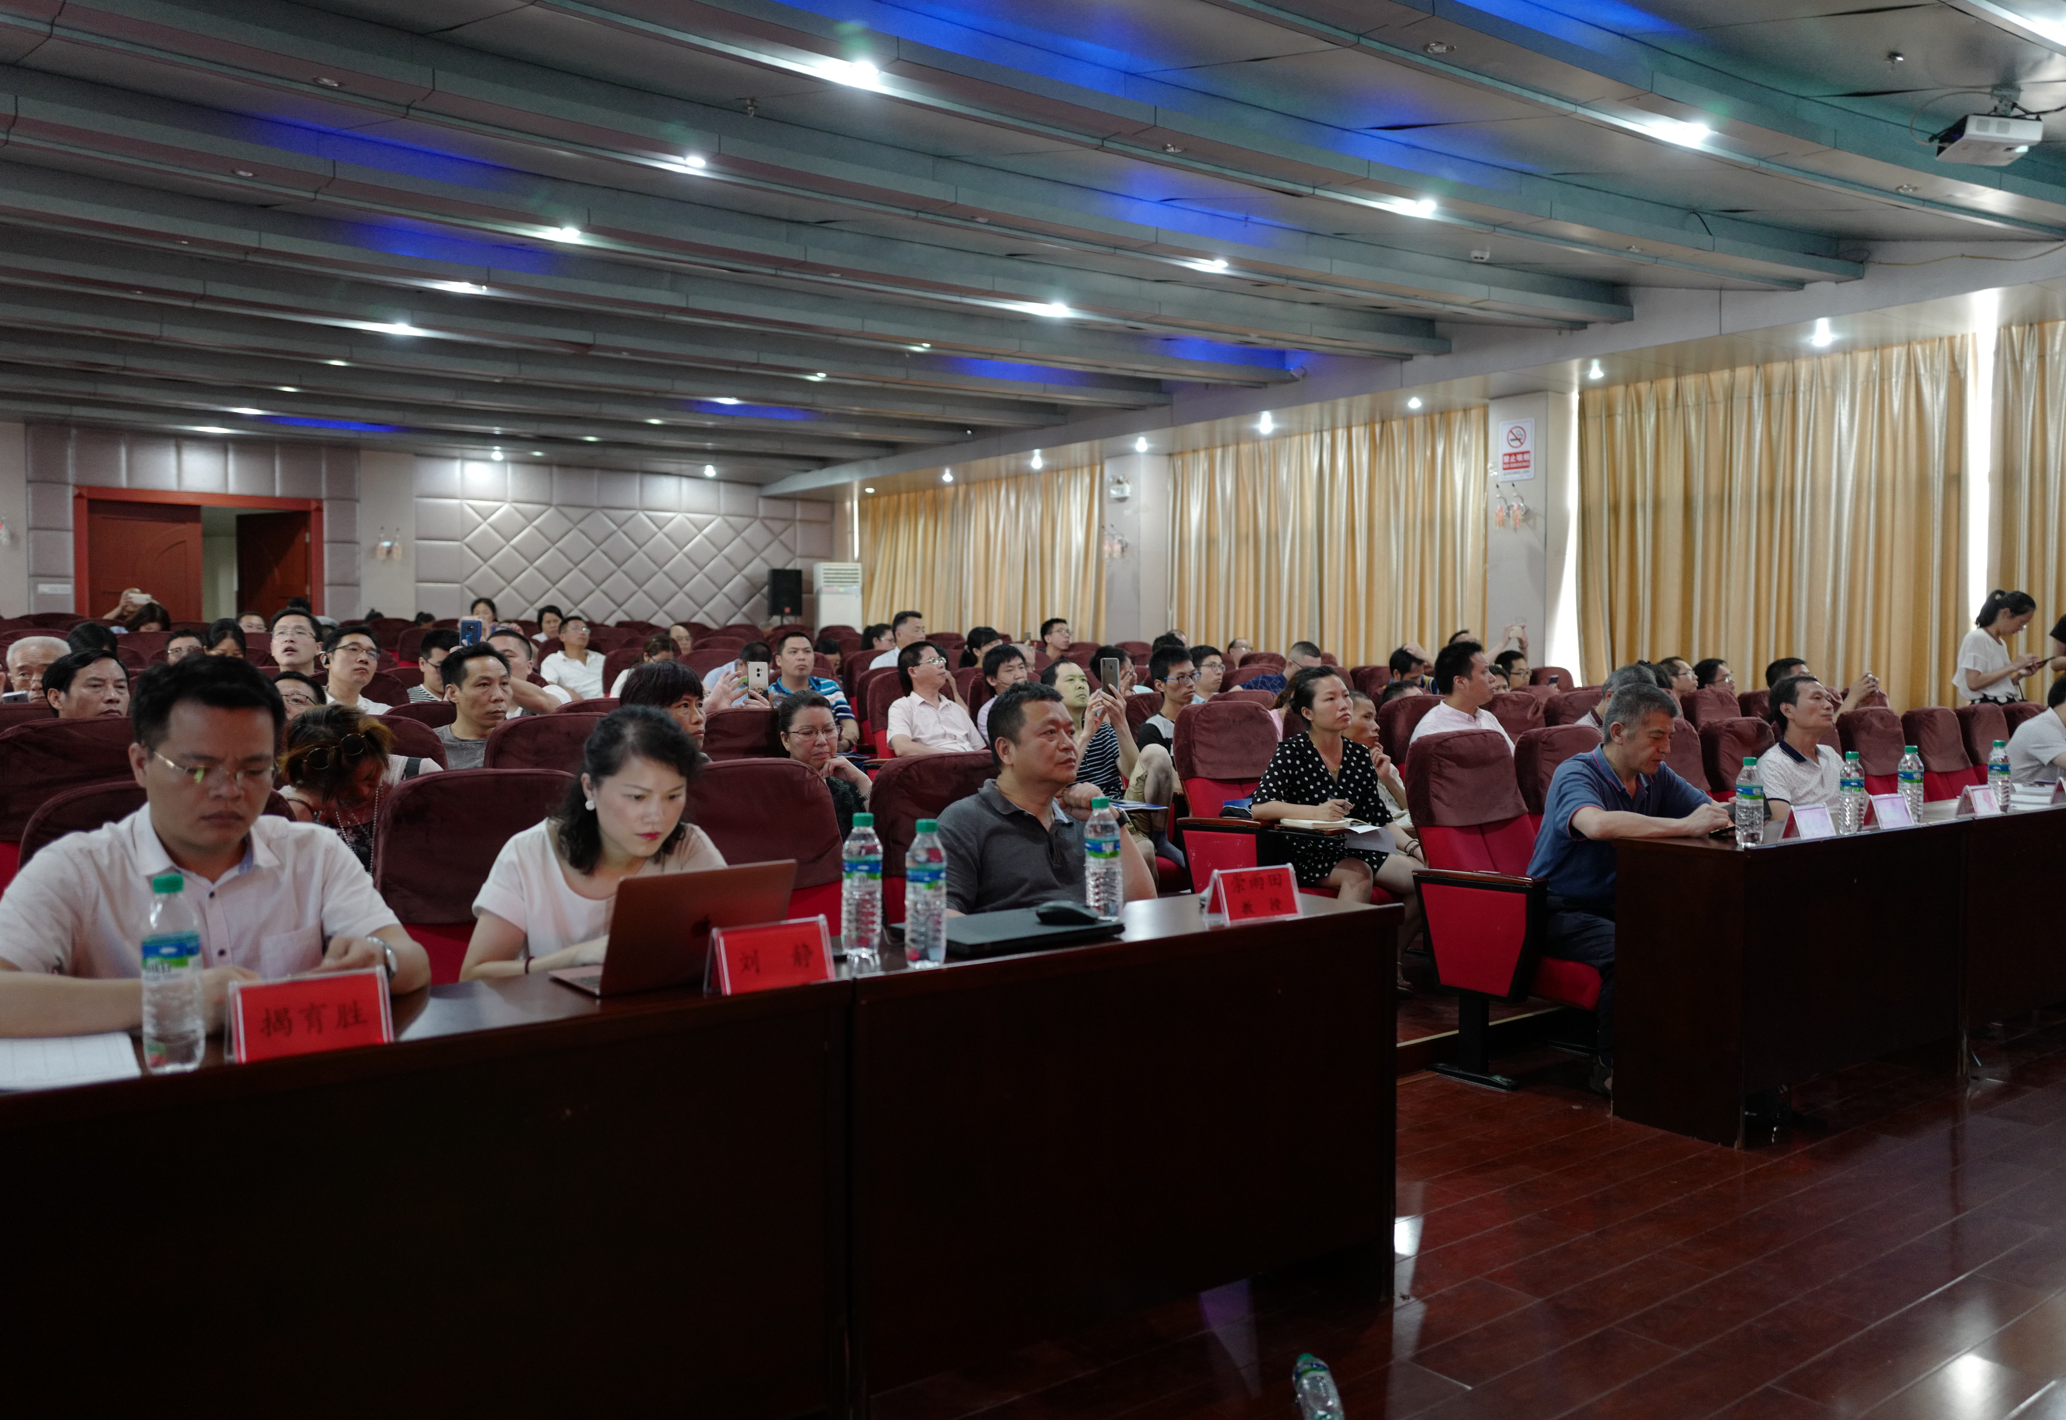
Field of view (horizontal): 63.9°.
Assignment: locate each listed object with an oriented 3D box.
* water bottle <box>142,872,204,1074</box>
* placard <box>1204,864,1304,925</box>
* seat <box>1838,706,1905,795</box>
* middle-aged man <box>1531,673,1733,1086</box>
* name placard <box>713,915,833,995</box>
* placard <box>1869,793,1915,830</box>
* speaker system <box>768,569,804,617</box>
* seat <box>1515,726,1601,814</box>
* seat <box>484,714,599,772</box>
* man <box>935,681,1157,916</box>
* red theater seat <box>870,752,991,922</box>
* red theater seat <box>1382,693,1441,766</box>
[{"bbox_3d":[-0.993,0.303,1.912,0.065,0.227,0.065,-1,2,-39],"label":"water bottle"},{"bbox_3d":[0.409,0.340,3.062,0.180,0.091,0.067,-1,2,-33],"label":"placard"},{"bbox_3d":[3.656,0.536,6.769,0.577,1.022,0.634,-1,3,-38],"label":"seat"},{"bbox_3d":[1.734,0.513,4.893,0.562,1.185,0.695,-1,3,-38],"label":"middle-aged man"},{"bbox_3d":[-0.383,0.357,2.424,0.180,0.091,0.067,-1,2,-39],"label":"name placard"},{"bbox_3d":[2.483,0.294,4.809,0.180,0.091,0.067,-1,2,-34],"label":"placard"},{"bbox_3d":[-2.715,-1.288,18.295,0.330,0.515,0.320,0,2,-18],"label":"speaker system"},{"bbox_3d":[1.904,0.559,5.314,0.550,1.000,0.660,-1,2,-37],"label":"seat"},{"bbox_3d":[-1.032,0.528,4.110,0.577,1.022,0.634,-1,3,-38],"label":"seat"},{"bbox_3d":[0.133,0.538,3.706,0.572,1.201,0.756,-1,3,-38],"label":"man"},{"bbox_3d":[-0.061,0.618,3.878,0.586,1.020,0.656,-1,2,-39],"label":"red theater seat"},{"bbox_3d":[1.676,0.439,6.602,0.586,1.000,0.656,-1,2,-39],"label":"red theater seat"}]

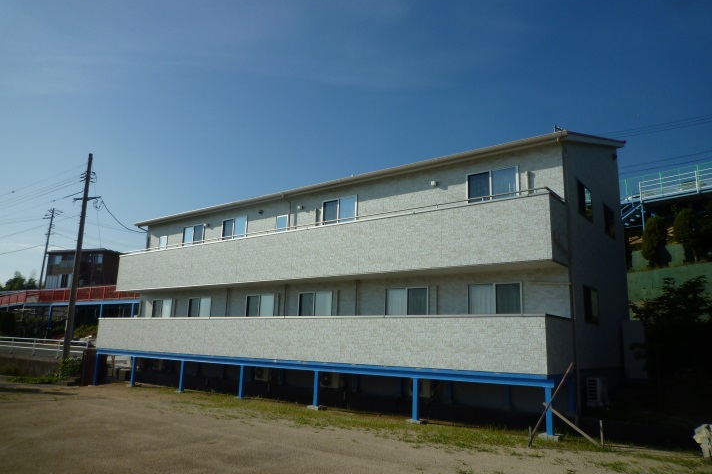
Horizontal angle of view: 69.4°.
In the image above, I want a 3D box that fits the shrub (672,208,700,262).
[{"bbox_3d":[13.600,-0.069,21.161,1.200,2.247,1.200,-7,-14,37],"label":"shrub"}]

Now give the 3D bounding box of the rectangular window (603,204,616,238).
[{"bbox_3d":[8.535,-0.462,17.241,0.100,0.948,1.479,-7,-14,37],"label":"rectangular window"}]

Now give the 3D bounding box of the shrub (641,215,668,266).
[{"bbox_3d":[13.352,0.159,23.000,1.100,2.370,1.050,-7,-14,37],"label":"shrub"}]

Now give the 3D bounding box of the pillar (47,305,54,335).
[{"bbox_3d":[-28.067,7.670,47.305,0.250,2.729,0.250,-7,-14,37],"label":"pillar"}]

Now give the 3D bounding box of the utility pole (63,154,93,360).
[{"bbox_3d":[-13.164,1.032,24.485,0.320,10.496,0.320,-8,-15,37],"label":"utility pole"}]

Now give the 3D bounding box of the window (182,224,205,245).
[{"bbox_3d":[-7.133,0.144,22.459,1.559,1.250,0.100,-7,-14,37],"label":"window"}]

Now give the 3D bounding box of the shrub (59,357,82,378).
[{"bbox_3d":[-12.659,5.786,22.800,1.000,1.000,0.900,-7,-15,37],"label":"shrub"}]

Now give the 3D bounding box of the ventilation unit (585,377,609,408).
[{"bbox_3d":[5.923,3.766,12.581,0.290,0.600,0.790,-7,-15,37],"label":"ventilation unit"}]

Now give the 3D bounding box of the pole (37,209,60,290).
[{"bbox_3d":[-34.161,1.847,56.750,1.800,10.300,0.600,-7,-14,37],"label":"pole"}]

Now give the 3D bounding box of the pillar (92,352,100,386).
[{"bbox_3d":[-11.106,5.682,21.972,0.130,1.266,0.130,-7,-14,37],"label":"pillar"}]

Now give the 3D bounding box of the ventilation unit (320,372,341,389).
[{"bbox_3d":[-0.739,4.550,16.577,0.750,0.550,0.280,-7,-14,37],"label":"ventilation unit"}]

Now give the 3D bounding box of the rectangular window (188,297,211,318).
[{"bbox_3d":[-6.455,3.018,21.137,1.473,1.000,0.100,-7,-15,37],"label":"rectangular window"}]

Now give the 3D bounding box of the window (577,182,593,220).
[{"bbox_3d":[6.543,-0.997,14.682,0.100,0.980,1.550,-7,-14,37],"label":"window"}]

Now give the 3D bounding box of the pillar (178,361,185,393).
[{"bbox_3d":[-6.056,4.850,17.975,0.110,1.070,0.110,-7,-15,37],"label":"pillar"}]

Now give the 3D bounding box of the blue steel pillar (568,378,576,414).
[{"bbox_3d":[5.128,3.737,12.135,0.130,0.773,0.130,-7,-14,37],"label":"blue steel pillar"}]

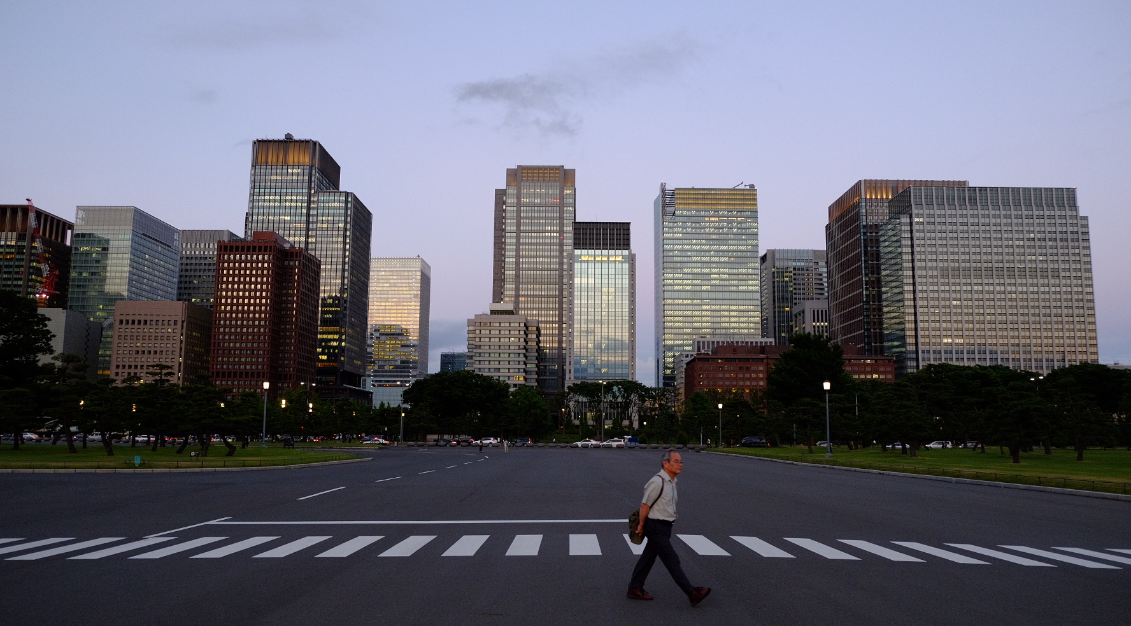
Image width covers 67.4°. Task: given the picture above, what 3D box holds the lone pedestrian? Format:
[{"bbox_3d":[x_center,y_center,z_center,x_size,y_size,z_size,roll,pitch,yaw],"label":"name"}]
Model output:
[{"bbox_3d":[1.121,2.316,9.234,0.850,1.630,0.500,-2,-8,18],"label":"lone pedestrian"}]

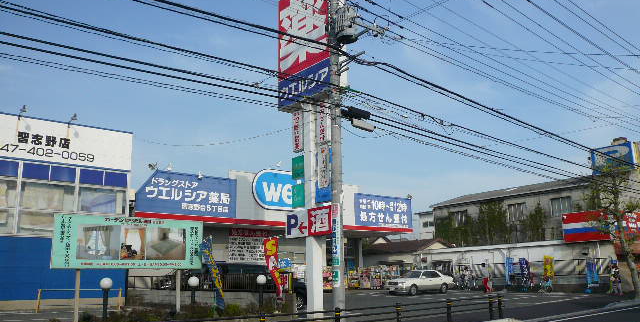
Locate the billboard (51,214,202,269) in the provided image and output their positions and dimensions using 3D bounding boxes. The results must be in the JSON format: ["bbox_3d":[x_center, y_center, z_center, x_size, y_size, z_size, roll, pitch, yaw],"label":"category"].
[{"bbox_3d":[-4.293,1.914,11.996,3.469,1.143,0.120,9,-16,-39],"label":"billboard"}]

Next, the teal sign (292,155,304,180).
[{"bbox_3d":[-0.648,0.248,17.242,0.150,0.760,0.693,8,-15,-37],"label":"teal sign"}]

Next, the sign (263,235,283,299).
[{"bbox_3d":[-1.277,2.893,14.215,0.550,1.655,0.250,-5,-13,18],"label":"sign"}]

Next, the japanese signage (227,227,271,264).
[{"bbox_3d":[-4.570,5.561,34.114,3.282,2.340,0.120,8,-15,-38],"label":"japanese signage"}]

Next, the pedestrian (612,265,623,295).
[{"bbox_3d":[15.236,6.136,26.512,0.500,1.580,0.400,-9,-15,34],"label":"pedestrian"}]

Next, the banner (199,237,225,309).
[{"bbox_3d":[-2.646,2.753,12.800,0.550,1.800,0.250,2,-13,-11],"label":"banner"}]

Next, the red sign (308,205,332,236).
[{"bbox_3d":[-0.001,1.932,16.654,0.200,0.855,0.969,9,-15,-37],"label":"red sign"}]

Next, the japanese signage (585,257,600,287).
[{"bbox_3d":[15.667,6.449,29.764,0.750,1.598,0.250,-11,-16,39],"label":"japanese signage"}]

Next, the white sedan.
[{"bbox_3d":[6.250,7.580,32.300,4.750,1.430,1.760,7,-15,-35],"label":"white sedan"}]

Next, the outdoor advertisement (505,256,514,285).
[{"bbox_3d":[12.329,7.151,33.682,0.600,1.842,0.200,-11,-16,39],"label":"outdoor advertisement"}]

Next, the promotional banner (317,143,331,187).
[{"bbox_3d":[0.146,0.179,17.236,0.150,1.403,0.540,9,-15,-37],"label":"promotional banner"}]

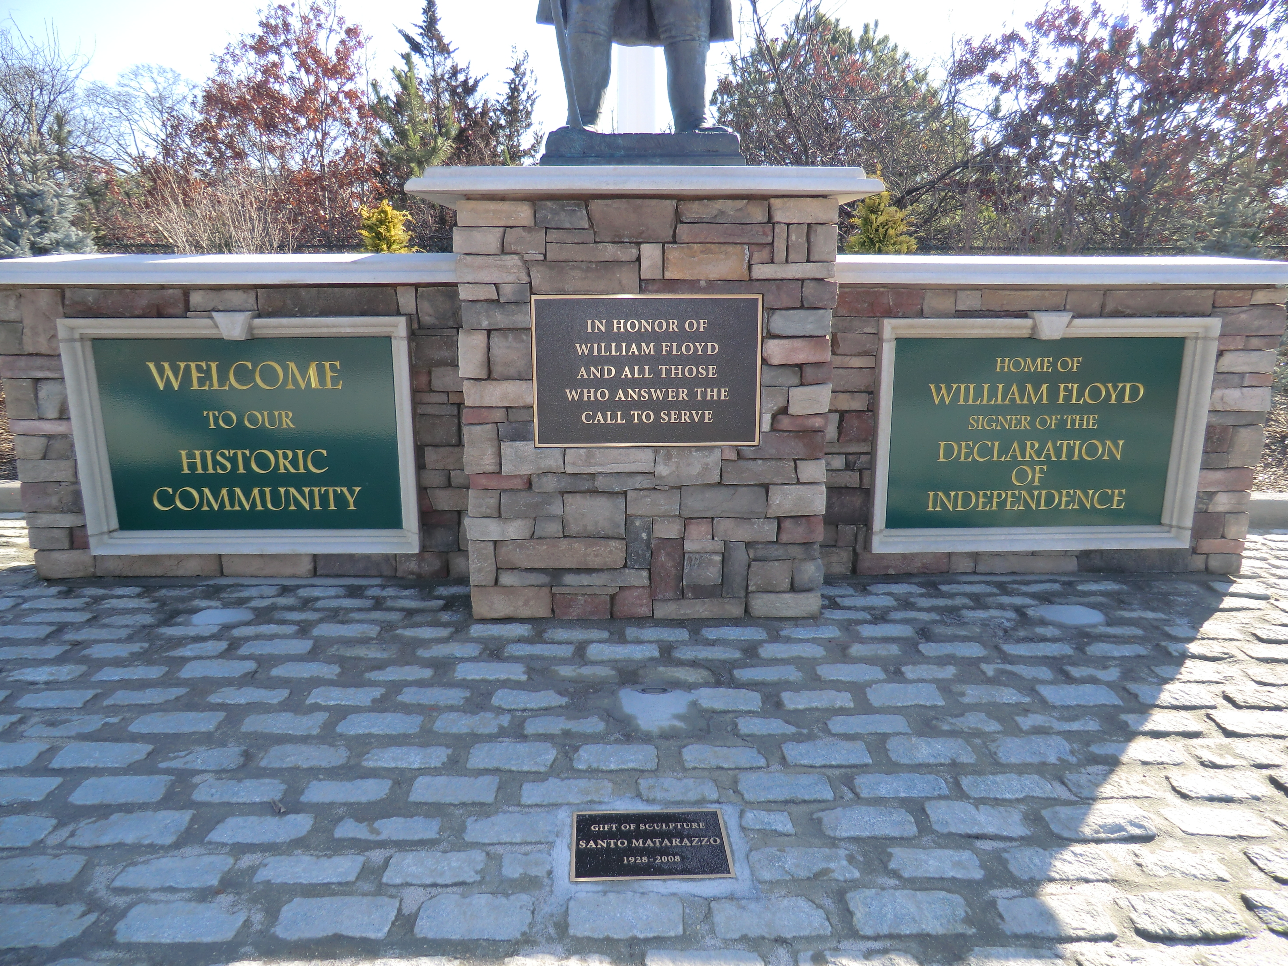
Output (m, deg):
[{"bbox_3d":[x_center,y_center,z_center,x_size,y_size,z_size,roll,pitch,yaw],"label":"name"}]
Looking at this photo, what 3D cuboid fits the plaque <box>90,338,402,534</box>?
[{"bbox_3d":[-1.847,-0.221,4.219,1.365,0.916,0.040,0,13,-1],"label":"plaque"}]

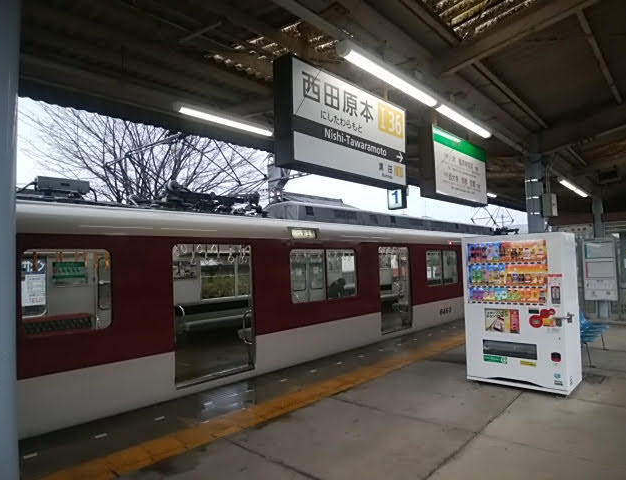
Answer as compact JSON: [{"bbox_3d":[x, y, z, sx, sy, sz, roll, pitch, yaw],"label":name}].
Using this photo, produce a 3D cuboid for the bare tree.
[{"bbox_3d":[-5.418,-1.263,13.000,8.000,7.000,6.500,0,-3,-18],"label":"bare tree"}]

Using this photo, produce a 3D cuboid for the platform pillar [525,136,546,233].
[{"bbox_3d":[3.137,0.179,5.686,0.200,3.290,0.200,-4,-4,44],"label":"platform pillar"}]

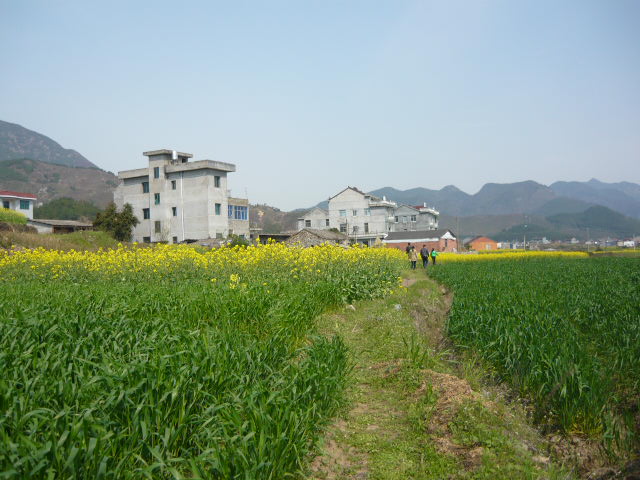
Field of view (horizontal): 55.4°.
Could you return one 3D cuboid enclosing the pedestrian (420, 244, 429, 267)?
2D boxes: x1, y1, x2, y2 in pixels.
[{"bbox_3d":[7.500,1.210,43.600,0.600,1.700,0.450,-1,-1,9],"label":"pedestrian"}]

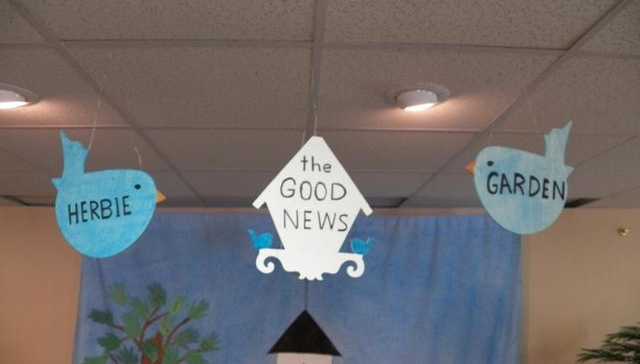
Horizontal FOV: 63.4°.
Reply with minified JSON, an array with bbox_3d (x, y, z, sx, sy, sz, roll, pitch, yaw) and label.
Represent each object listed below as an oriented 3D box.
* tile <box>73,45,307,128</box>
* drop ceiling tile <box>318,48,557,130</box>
[{"bbox_3d":[-0.321,-0.260,1.494,0.600,0.020,0.600,0,-13,-2],"label":"tile"},{"bbox_3d":[0.289,-0.257,1.519,0.600,0.020,0.600,0,-13,-2],"label":"drop ceiling tile"}]

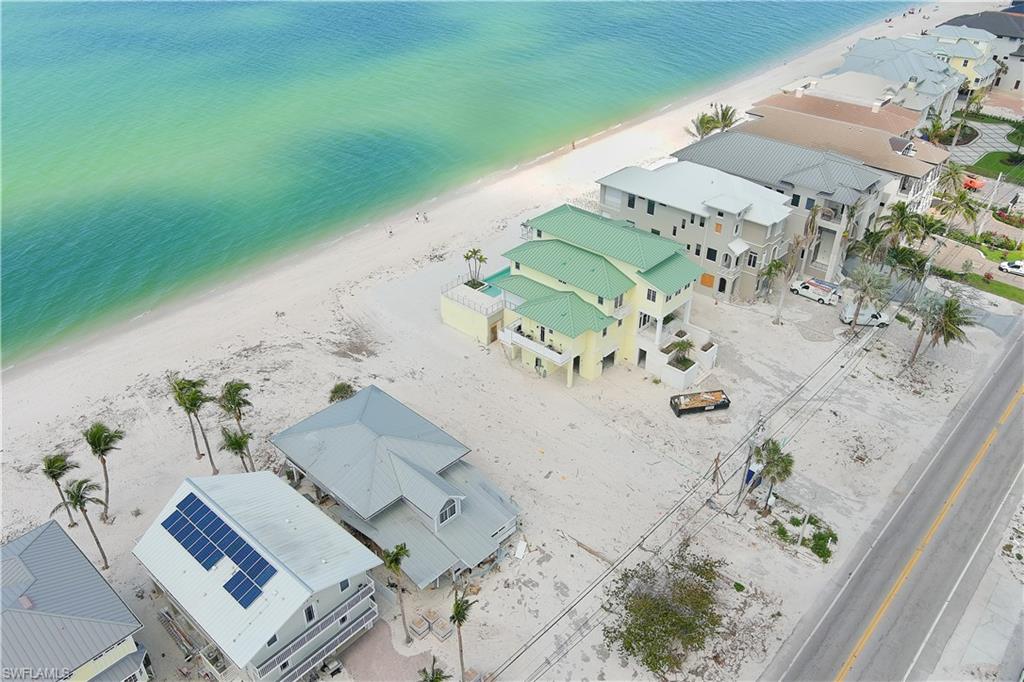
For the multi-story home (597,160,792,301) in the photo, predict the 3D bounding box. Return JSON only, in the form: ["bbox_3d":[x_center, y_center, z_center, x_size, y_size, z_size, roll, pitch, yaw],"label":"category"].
[{"bbox_3d":[26.112,-17.309,116.916,24.900,14.000,13.900,26,41,34],"label":"multi-story home"}]

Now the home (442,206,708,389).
[{"bbox_3d":[8.668,-6.306,100.648,31.700,14.300,18.500,26,42,35],"label":"home"}]

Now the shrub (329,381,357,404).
[{"bbox_3d":[-19.451,6.093,94.797,3.200,2.300,3.100,25,41,34],"label":"shrub"}]

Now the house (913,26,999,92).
[{"bbox_3d":[99.426,-64.781,190.331,23.000,12.500,23.000,26,42,35],"label":"house"}]

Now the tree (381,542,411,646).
[{"bbox_3d":[-8.296,19.354,62.409,2.400,11.000,2.400,0,33,0],"label":"tree"}]

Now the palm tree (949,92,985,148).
[{"bbox_3d":[89.810,-44.010,164.370,5.200,10.740,5.200,-2,32,0],"label":"palm tree"}]

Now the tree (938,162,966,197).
[{"bbox_3d":[73.191,-26.733,138.536,4.800,6.700,4.800,0,33,0],"label":"tree"}]

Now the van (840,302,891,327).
[{"bbox_3d":[45.481,-3.264,106.107,5.700,2.100,2.000,6,33,9],"label":"van"}]

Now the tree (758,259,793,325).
[{"bbox_3d":[35.760,-6.680,109.520,4.600,8.570,4.600,-2,32,0],"label":"tree"}]

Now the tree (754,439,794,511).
[{"bbox_3d":[23.759,12.568,75.234,3.600,8.700,3.600,0,33,0],"label":"tree"}]

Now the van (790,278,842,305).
[{"bbox_3d":[42.600,-7.030,115.750,2.050,2.200,6.100,-28,41,-36],"label":"van"}]

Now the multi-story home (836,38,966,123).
[{"bbox_3d":[77.495,-51.366,171.124,25.000,13.000,33.000,26,41,34],"label":"multi-story home"}]

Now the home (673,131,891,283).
[{"bbox_3d":[39.375,-22.620,124.667,28.200,14.800,14.800,26,42,35],"label":"home"}]

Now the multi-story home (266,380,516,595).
[{"bbox_3d":[-10.767,12.975,77.851,25.000,7.300,13.900,26,42,35],"label":"multi-story home"}]

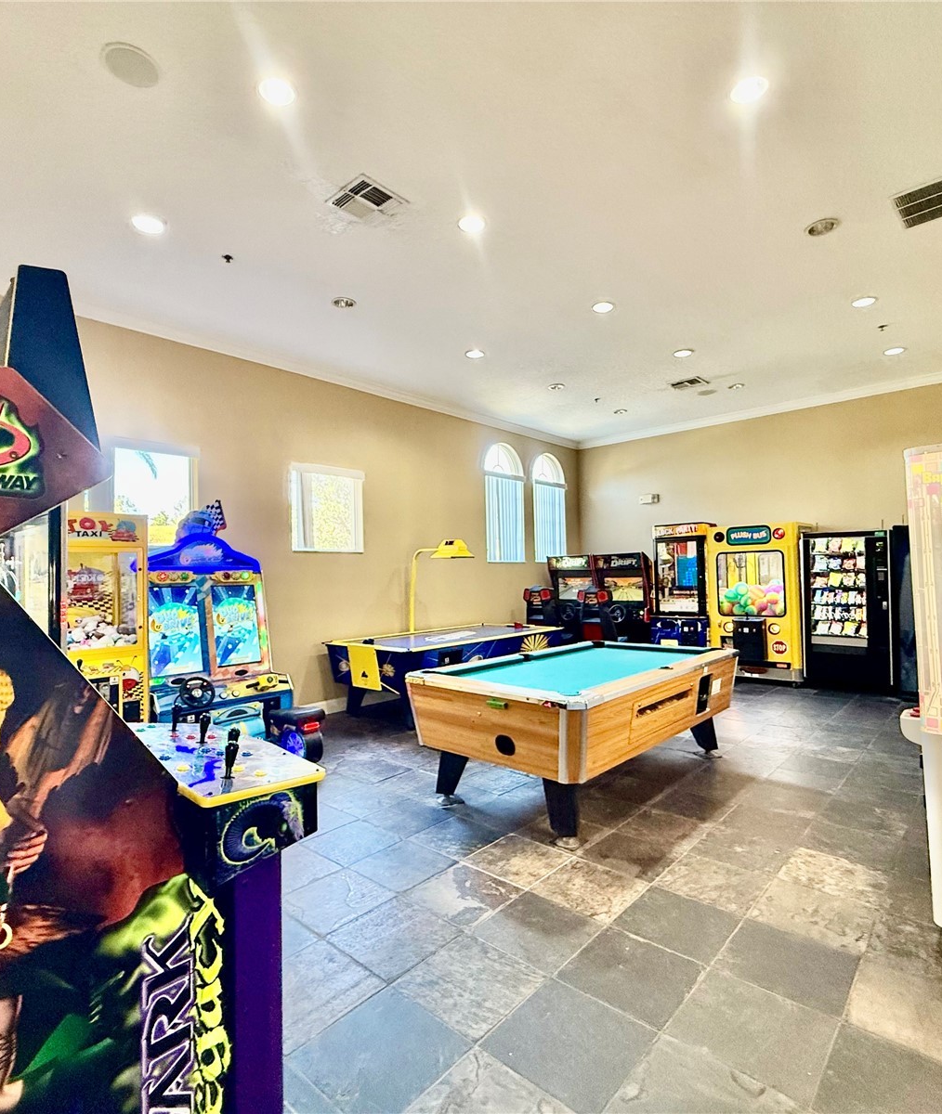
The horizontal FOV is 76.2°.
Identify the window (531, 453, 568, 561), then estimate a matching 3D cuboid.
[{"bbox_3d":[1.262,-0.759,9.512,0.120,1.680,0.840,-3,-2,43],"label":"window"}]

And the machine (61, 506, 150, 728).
[{"bbox_3d":[-2.846,0.669,4.238,0.790,1.910,0.790,-3,-3,42],"label":"machine"}]

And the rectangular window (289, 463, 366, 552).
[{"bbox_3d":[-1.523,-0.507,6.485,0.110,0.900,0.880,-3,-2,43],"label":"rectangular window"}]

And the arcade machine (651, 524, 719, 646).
[{"bbox_3d":[3.055,0.603,8.497,0.720,2.080,0.680,-3,-2,43],"label":"arcade machine"}]

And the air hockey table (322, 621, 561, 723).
[{"bbox_3d":[-0.200,1.267,6.702,1.270,0.790,2.510,-3,-3,42],"label":"air hockey table"}]

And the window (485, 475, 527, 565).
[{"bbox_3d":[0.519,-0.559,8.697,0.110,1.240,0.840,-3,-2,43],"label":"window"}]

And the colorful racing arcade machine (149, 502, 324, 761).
[{"bbox_3d":[-2.019,0.582,4.779,1.320,2.090,1.160,-3,-3,42],"label":"colorful racing arcade machine"}]

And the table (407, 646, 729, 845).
[{"bbox_3d":[0.859,1.144,4.240,1.280,0.795,2.370,-2,-2,42],"label":"table"}]

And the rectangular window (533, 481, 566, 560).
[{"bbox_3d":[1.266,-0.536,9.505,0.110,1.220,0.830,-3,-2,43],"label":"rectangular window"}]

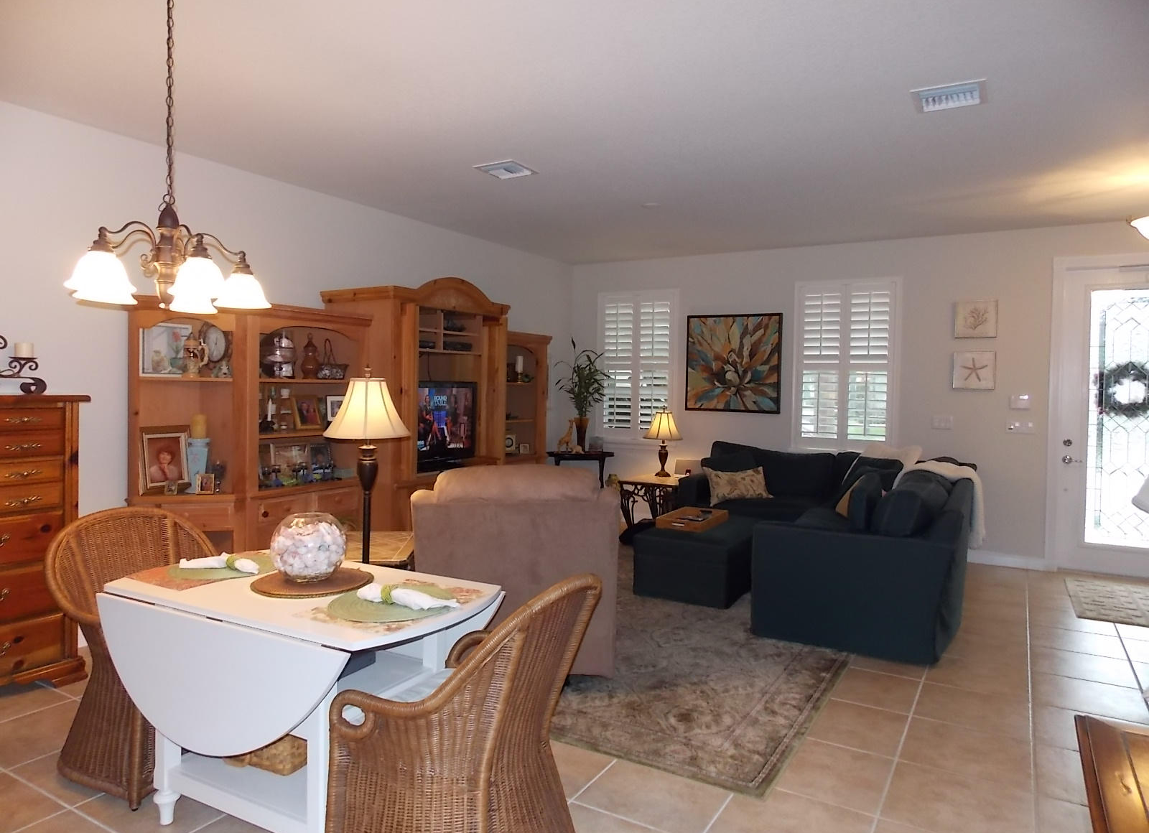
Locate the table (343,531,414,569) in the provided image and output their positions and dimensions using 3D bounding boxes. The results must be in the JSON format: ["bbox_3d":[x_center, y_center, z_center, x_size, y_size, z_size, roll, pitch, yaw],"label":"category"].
[{"bbox_3d":[-1.151,0.960,4.026,0.570,0.570,0.730,1,2,-4],"label":"table"}]

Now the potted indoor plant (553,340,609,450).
[{"bbox_3d":[0.043,-0.215,7.883,0.540,1.170,0.500,0,3,-12],"label":"potted indoor plant"}]

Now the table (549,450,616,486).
[{"bbox_3d":[0.028,0.735,7.889,0.680,0.740,0.380,0,3,-12],"label":"table"}]

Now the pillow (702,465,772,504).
[{"bbox_3d":[1.413,0.590,6.619,0.500,0.330,0.140,1,-13,-6],"label":"pillow"}]

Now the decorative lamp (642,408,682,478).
[{"bbox_3d":[0.870,0.244,7.447,0.380,0.670,0.380,1,2,0],"label":"decorative lamp"}]

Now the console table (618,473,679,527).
[{"bbox_3d":[0.838,0.875,7.150,0.600,0.570,0.730,2,3,30],"label":"console table"}]

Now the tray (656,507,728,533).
[{"bbox_3d":[0.859,0.755,5.523,0.340,0.065,0.600,2,3,30],"label":"tray"}]

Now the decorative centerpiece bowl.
[{"bbox_3d":[-0.939,0.456,2.686,0.272,0.224,0.272,1,3,0],"label":"decorative centerpiece bowl"}]

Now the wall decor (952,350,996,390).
[{"bbox_3d":[3.341,-0.381,6.376,0.307,0.316,0.030,2,3,30],"label":"wall decor"}]

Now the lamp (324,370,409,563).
[{"bbox_3d":[-0.995,0.528,3.636,0.410,1.490,0.410,2,3,30],"label":"lamp"}]

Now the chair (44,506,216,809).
[{"bbox_3d":[-1.542,0.826,2.897,0.610,0.910,0.620,2,2,27],"label":"chair"}]

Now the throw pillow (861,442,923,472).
[{"bbox_3d":[2.444,0.446,6.093,0.150,0.460,0.500,37,-11,-19],"label":"throw pillow"}]

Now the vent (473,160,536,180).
[{"bbox_3d":[-0.416,-1.500,4.686,0.290,0.025,0.315,2,3,30],"label":"vent"}]

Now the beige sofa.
[{"bbox_3d":[-0.330,0.742,4.064,0.960,1.030,0.950,1,2,-7],"label":"beige sofa"}]

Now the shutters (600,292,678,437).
[{"bbox_3d":[0.627,-0.528,7.912,0.910,1.535,0.070,2,3,30],"label":"shutters"}]

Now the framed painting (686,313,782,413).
[{"bbox_3d":[1.540,-0.514,7.419,0.962,0.944,0.040,2,3,30],"label":"framed painting"}]

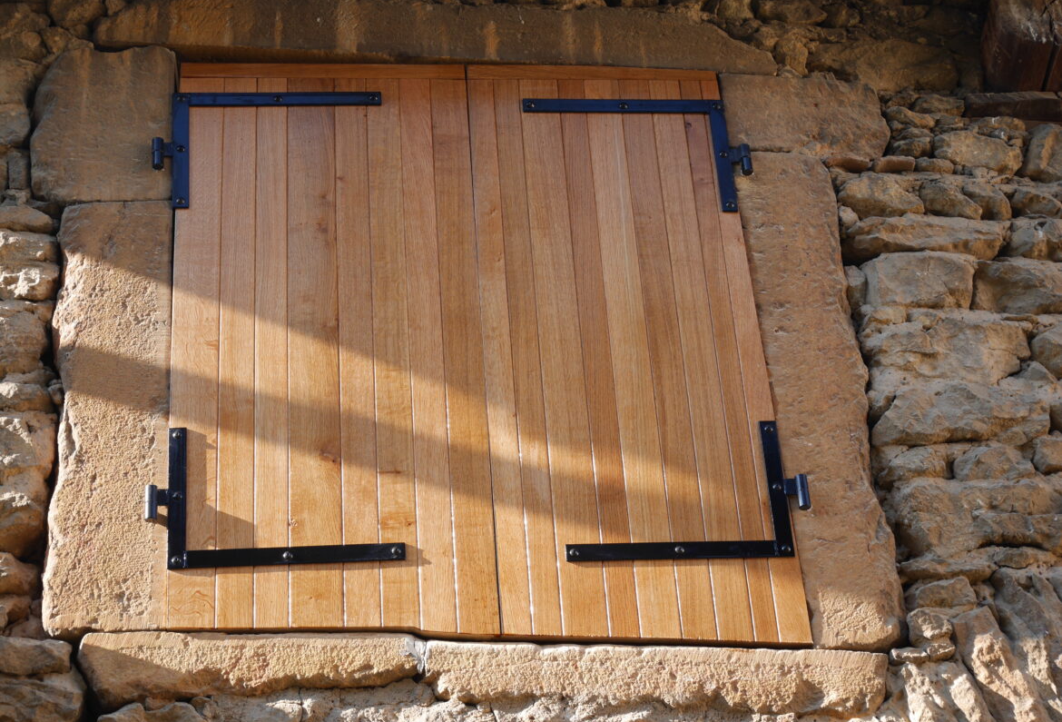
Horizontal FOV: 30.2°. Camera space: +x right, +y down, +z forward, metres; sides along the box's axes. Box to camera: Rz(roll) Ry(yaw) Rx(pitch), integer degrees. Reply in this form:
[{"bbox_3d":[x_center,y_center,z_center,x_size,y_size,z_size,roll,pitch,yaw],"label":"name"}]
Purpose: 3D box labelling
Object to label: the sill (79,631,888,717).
[{"bbox_3d":[-0.087,0.642,3.759,1.522,0.154,0.220,1,-32,-5],"label":"sill"}]

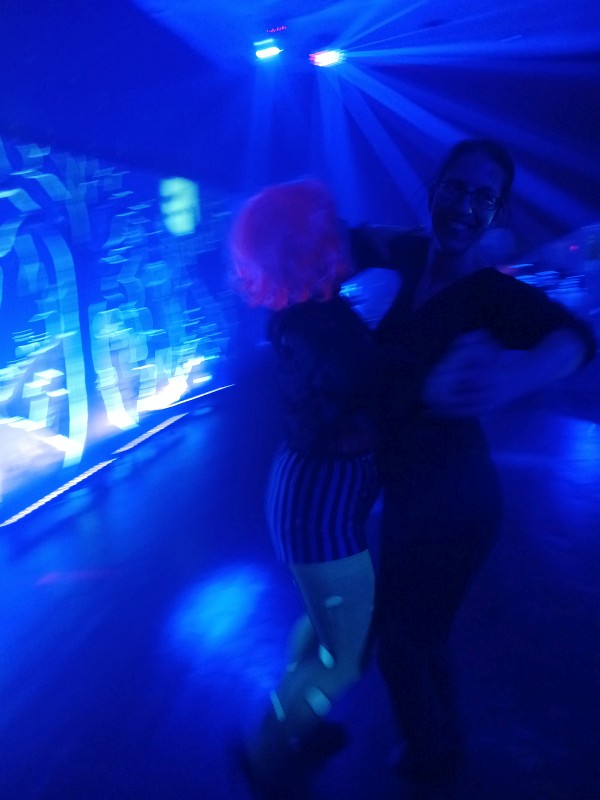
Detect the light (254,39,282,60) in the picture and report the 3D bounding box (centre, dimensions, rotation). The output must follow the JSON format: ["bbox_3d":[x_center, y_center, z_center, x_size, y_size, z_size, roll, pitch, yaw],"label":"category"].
[{"bbox_3d":[-0.222,-2.475,4.400,0.200,0.140,0.160,-1,14,-3],"label":"light"}]

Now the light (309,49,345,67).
[{"bbox_3d":[0.187,-2.419,4.400,0.240,0.120,0.170,-2,14,-8],"label":"light"}]

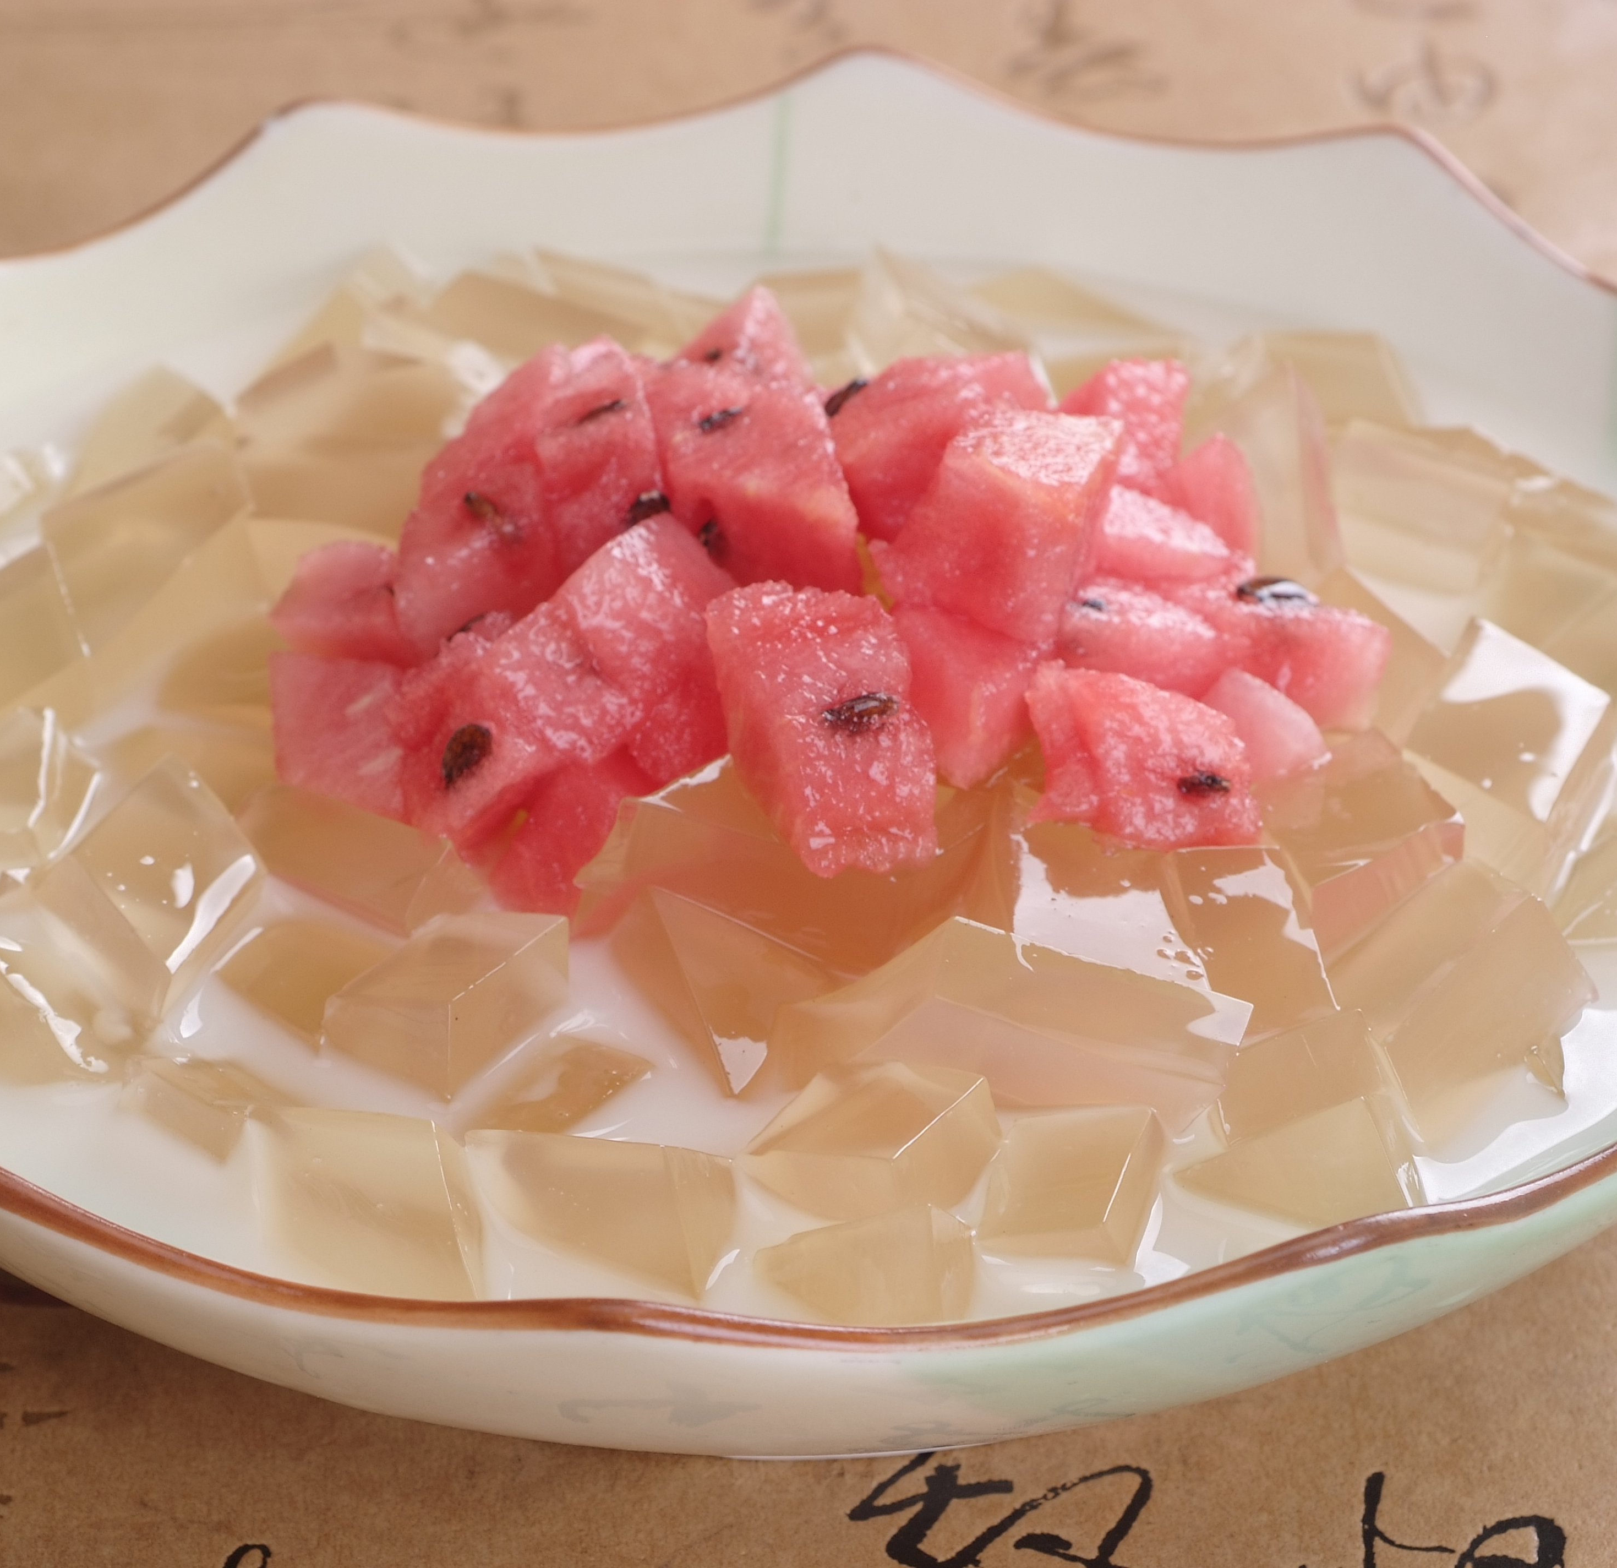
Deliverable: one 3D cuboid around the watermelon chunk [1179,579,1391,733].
[{"bbox_3d":[0.051,-0.011,0.623,0.021,0.013,0.014,4,32,7],"label":"watermelon chunk"}]

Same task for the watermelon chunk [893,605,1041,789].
[{"bbox_3d":[0.017,-0.013,0.595,0.016,0.017,0.017,-21,38,-36],"label":"watermelon chunk"}]

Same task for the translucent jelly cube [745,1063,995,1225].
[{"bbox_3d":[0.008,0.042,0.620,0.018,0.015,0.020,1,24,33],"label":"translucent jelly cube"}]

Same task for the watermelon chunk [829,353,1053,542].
[{"bbox_3d":[0.016,-0.038,0.684,0.021,0.017,0.019,-1,37,12],"label":"watermelon chunk"}]

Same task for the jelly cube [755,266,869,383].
[{"bbox_3d":[0.000,-0.059,0.754,0.014,0.012,0.016,-2,13,4],"label":"jelly cube"}]

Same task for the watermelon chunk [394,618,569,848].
[{"bbox_3d":[-0.031,-0.004,0.580,0.015,0.016,0.018,-28,71,3],"label":"watermelon chunk"}]

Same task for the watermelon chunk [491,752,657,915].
[{"bbox_3d":[-0.024,0.007,0.605,0.017,0.018,0.017,20,37,29],"label":"watermelon chunk"}]

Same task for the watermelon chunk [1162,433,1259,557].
[{"bbox_3d":[0.043,-0.029,0.649,0.013,0.014,0.013,-5,32,-9],"label":"watermelon chunk"}]

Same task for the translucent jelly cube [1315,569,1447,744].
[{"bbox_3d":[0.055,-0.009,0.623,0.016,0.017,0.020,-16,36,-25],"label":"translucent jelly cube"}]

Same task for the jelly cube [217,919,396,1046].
[{"bbox_3d":[-0.051,0.024,0.608,0.017,0.014,0.017,20,37,29],"label":"jelly cube"}]

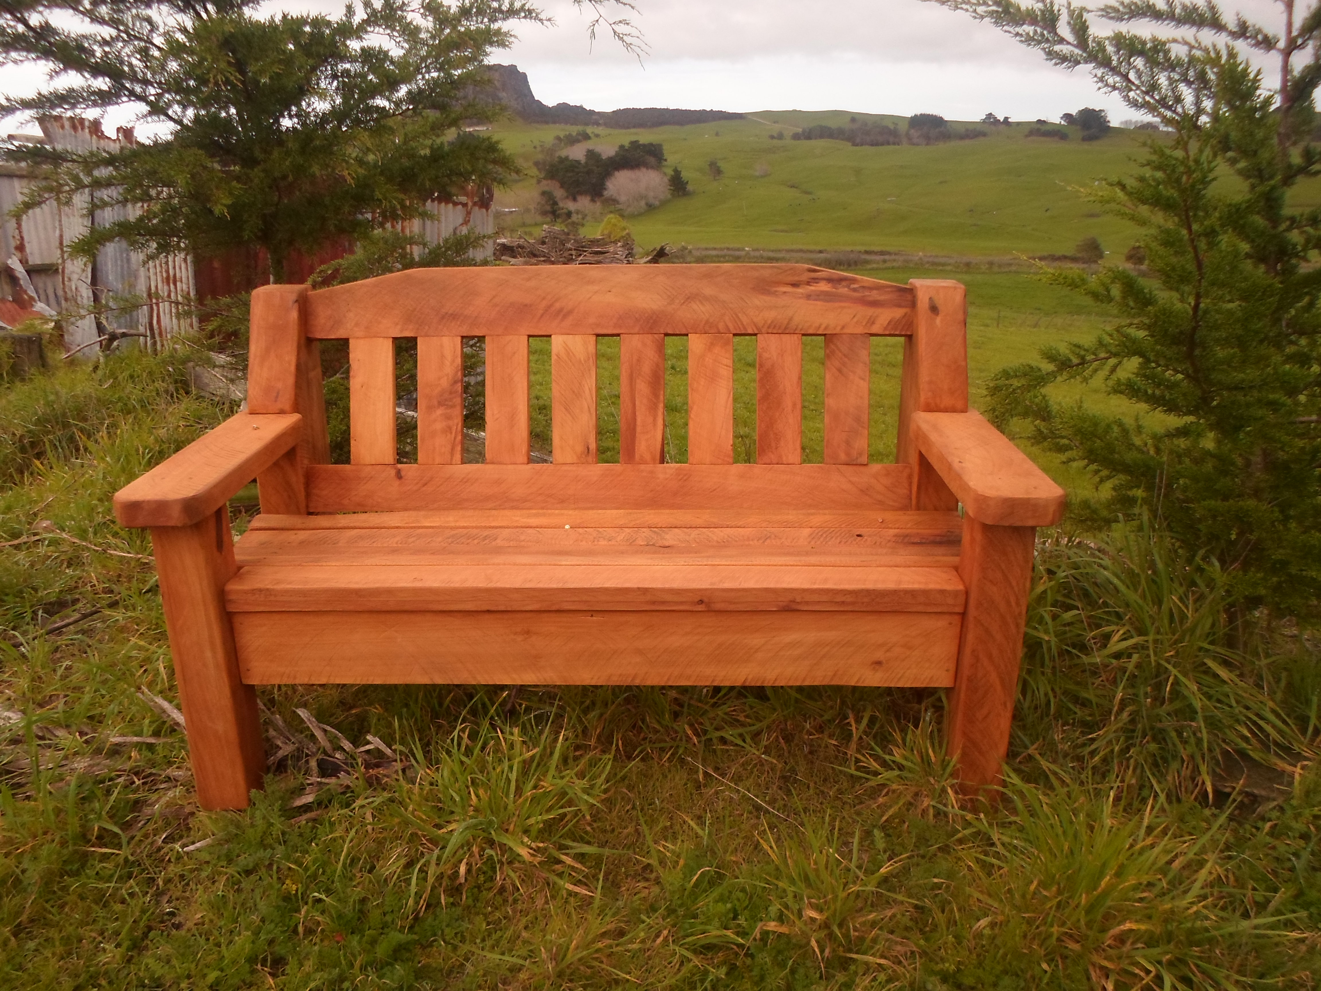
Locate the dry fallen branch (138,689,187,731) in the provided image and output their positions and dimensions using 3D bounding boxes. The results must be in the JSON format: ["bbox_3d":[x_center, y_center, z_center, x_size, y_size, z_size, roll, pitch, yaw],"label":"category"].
[{"bbox_3d":[-1.134,0.492,2.180,0.278,0.040,0.055,15,23,39],"label":"dry fallen branch"}]

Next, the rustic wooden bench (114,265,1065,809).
[{"bbox_3d":[-0.121,0.067,2.003,1.627,1.015,0.706,0,18,1],"label":"rustic wooden bench"}]

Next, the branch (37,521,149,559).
[{"bbox_3d":[-1.907,0.151,3.212,0.726,0.045,0.080,10,21,29],"label":"branch"}]

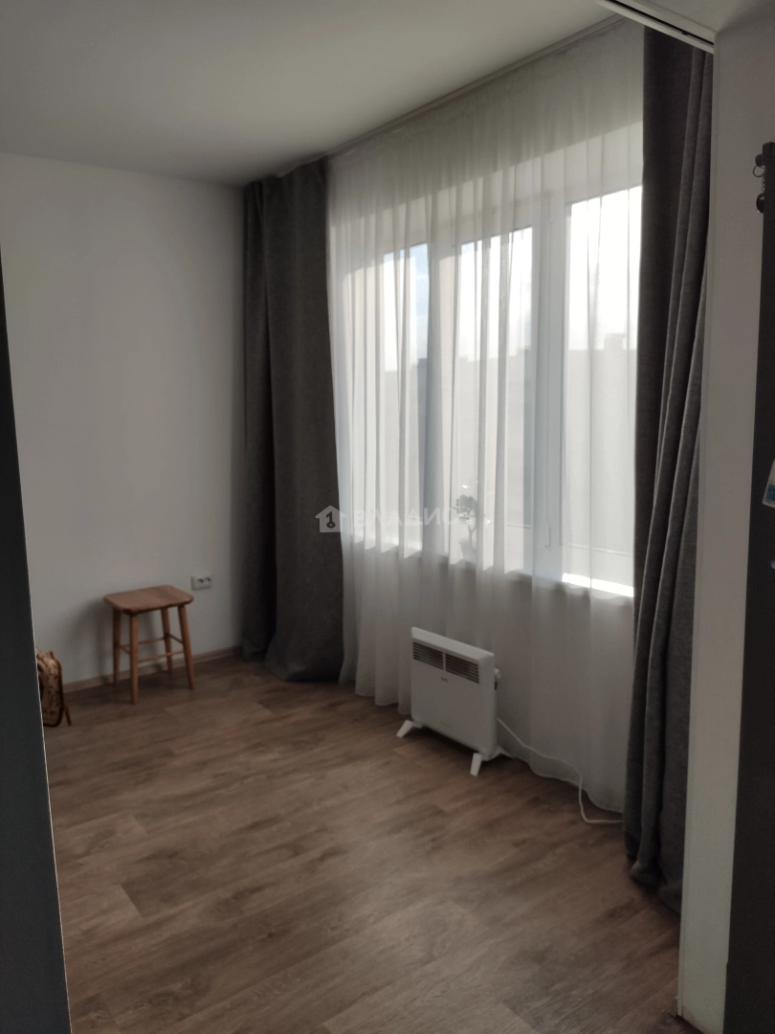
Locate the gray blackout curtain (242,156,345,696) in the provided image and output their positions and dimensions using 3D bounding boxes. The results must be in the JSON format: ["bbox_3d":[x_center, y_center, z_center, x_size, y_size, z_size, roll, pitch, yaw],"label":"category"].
[{"bbox_3d":[-0.522,-0.420,3.931,0.233,2.477,0.663,-8,11,-37],"label":"gray blackout curtain"}]

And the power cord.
[{"bbox_3d":[0.633,0.878,2.781,0.271,0.165,0.626,-8,11,-37],"label":"power cord"}]

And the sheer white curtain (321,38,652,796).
[{"bbox_3d":[0.262,-0.311,3.064,0.106,2.477,1.889,-8,11,-37],"label":"sheer white curtain"}]

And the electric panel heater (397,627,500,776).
[{"bbox_3d":[0.263,0.703,3.079,0.219,0.440,0.465,-8,11,-37],"label":"electric panel heater"}]

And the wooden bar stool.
[{"bbox_3d":[-1.155,0.619,3.799,0.342,0.457,0.357,-8,11,-37],"label":"wooden bar stool"}]

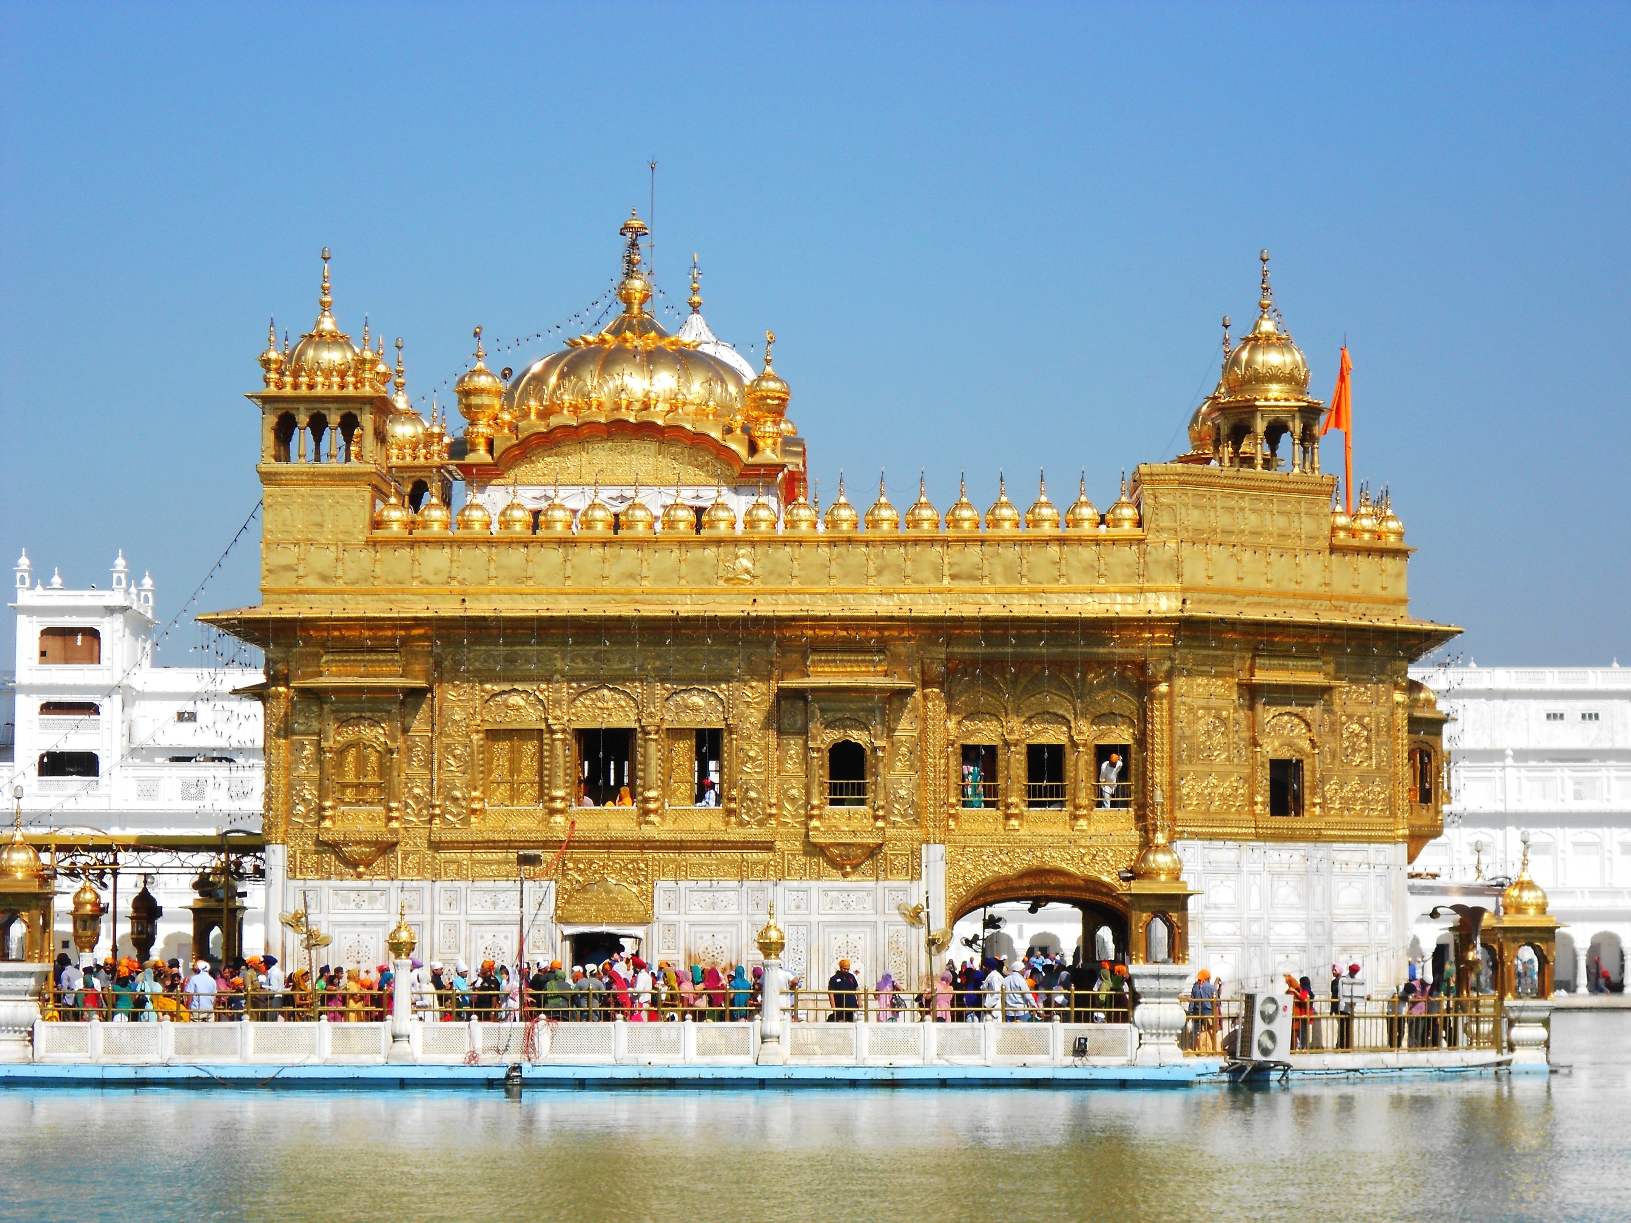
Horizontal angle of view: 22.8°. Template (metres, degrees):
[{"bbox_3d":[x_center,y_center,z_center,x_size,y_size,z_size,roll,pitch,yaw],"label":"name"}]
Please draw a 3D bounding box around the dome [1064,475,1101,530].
[{"bbox_3d":[4.904,-1.978,74.437,0.655,1.034,0.655,0,-5,2],"label":"dome"}]

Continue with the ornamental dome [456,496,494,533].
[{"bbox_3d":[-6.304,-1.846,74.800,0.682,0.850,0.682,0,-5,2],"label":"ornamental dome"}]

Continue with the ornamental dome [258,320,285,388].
[{"bbox_3d":[-10.751,-5.102,80.113,0.512,1.423,0.512,0,-5,1],"label":"ornamental dome"}]

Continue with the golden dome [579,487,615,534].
[{"bbox_3d":[-4.030,-1.892,74.728,0.658,0.920,0.658,0,-5,2],"label":"golden dome"}]

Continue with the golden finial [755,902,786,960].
[{"bbox_3d":[-0.836,5.909,74.868,0.543,1.056,0.543,0,-5,1],"label":"golden finial"}]

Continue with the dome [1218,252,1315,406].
[{"bbox_3d":[9.185,-5.744,82.275,1.973,3.160,1.973,0,-5,1],"label":"dome"}]

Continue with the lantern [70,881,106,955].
[{"bbox_3d":[-13.854,5.835,77.157,0.631,1.412,0.631,0,-5,2],"label":"lantern"}]

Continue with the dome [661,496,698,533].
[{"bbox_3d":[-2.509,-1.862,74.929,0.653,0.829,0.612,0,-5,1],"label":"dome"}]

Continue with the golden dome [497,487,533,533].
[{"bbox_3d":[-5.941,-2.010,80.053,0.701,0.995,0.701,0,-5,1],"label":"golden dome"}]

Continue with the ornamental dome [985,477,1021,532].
[{"bbox_3d":[3.432,-1.973,74.486,0.656,1.046,0.656,0,-5,2],"label":"ornamental dome"}]

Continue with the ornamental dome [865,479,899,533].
[{"bbox_3d":[1.236,-1.996,74.866,0.653,1.101,0.612,0,-5,1],"label":"ornamental dome"}]

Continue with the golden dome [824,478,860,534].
[{"bbox_3d":[0.483,-1.984,74.880,0.653,1.101,0.612,0,-5,1],"label":"golden dome"}]

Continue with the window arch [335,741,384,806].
[{"bbox_3d":[-8.310,2.944,73.710,0.927,1.186,0.250,0,-5,2],"label":"window arch"}]

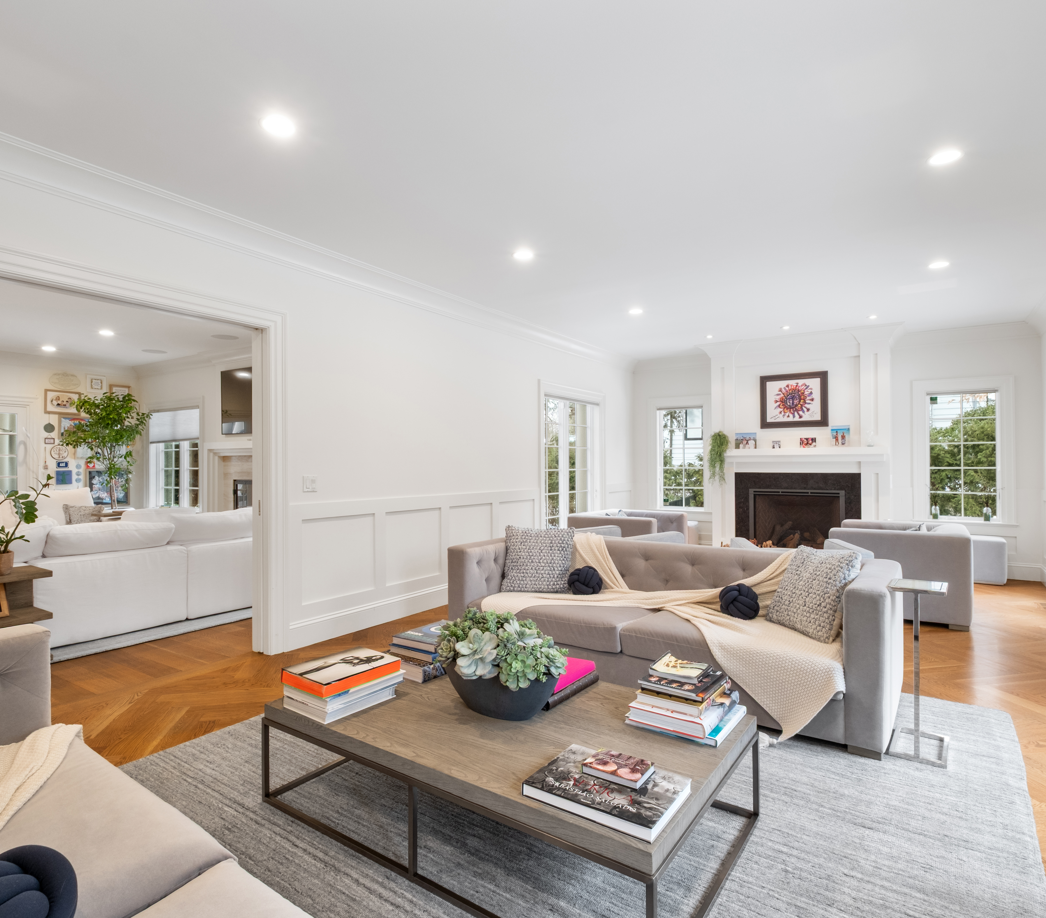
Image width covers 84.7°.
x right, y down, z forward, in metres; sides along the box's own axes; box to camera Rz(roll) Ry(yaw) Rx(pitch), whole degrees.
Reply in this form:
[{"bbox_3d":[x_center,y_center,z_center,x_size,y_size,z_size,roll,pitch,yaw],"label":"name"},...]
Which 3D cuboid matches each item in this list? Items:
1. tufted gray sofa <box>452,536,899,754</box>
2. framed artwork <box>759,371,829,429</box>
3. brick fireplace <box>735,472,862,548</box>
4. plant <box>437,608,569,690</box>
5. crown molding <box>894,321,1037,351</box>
[{"bbox_3d":[0.798,0.932,3.555,2.500,0.715,0.970,0,0,35],"label":"tufted gray sofa"},{"bbox_3d":[3.208,-0.686,6.791,0.735,0.640,0.045,0,0,35],"label":"framed artwork"},{"bbox_3d":[3.282,0.741,6.877,1.360,1.136,0.300,0,0,35],"label":"brick fireplace"},{"bbox_3d":[-0.082,0.694,2.146,0.510,0.220,0.350,0,0,35],"label":"plant"},{"bbox_3d":[4.841,-1.361,6.330,1.320,0.165,0.120,0,0,35],"label":"crown molding"}]

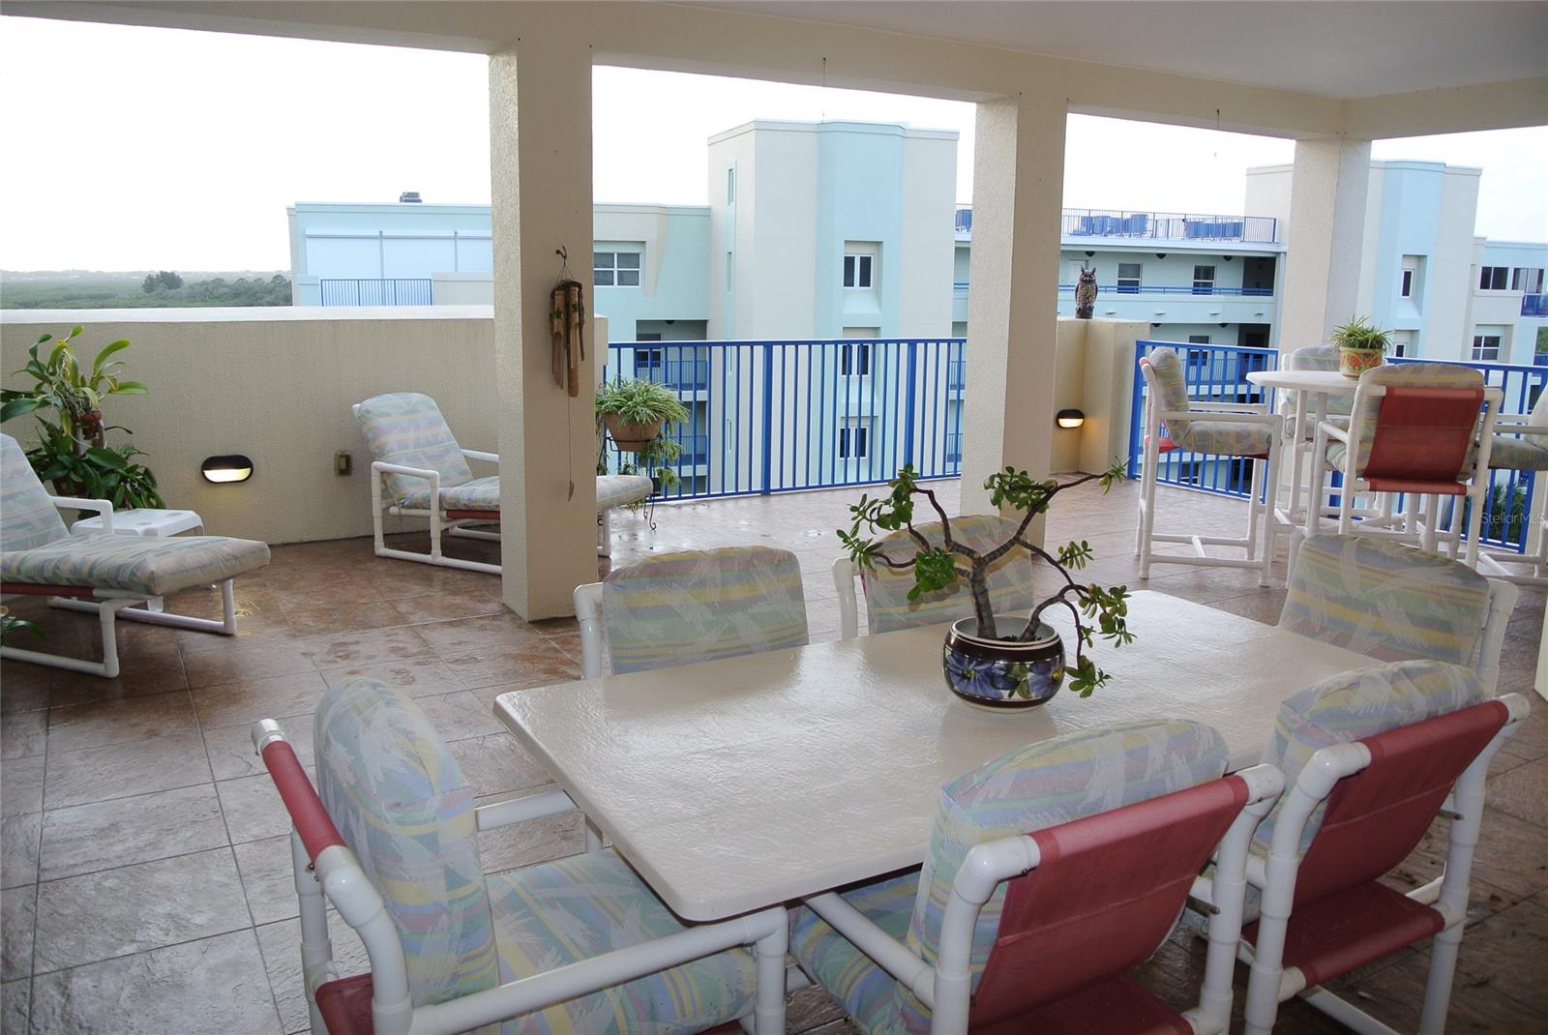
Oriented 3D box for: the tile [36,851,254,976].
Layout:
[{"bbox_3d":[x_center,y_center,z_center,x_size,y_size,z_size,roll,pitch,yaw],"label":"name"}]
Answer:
[{"bbox_3d":[-1.497,0.923,2.755,0.457,0.012,0.457,-6,13,-30],"label":"tile"}]

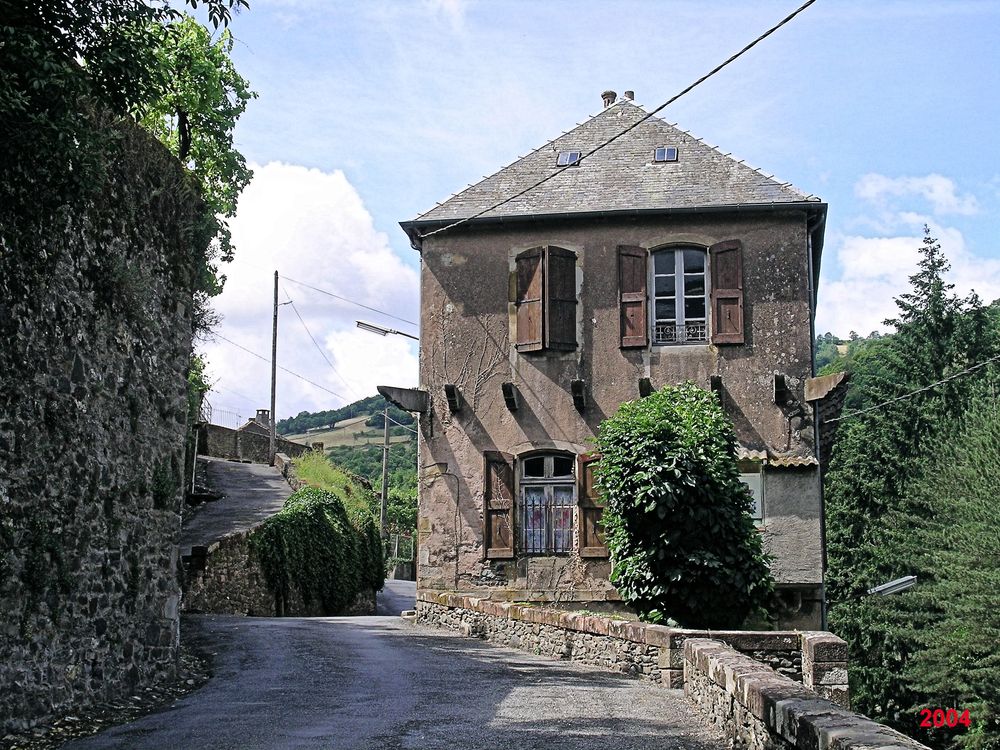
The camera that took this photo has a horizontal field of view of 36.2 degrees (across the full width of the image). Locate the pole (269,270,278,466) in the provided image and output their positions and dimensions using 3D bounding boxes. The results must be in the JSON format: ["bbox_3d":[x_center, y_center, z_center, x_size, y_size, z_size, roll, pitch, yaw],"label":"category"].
[{"bbox_3d":[-8.640,-0.292,58.671,0.220,7.640,0.220,0,-10,0],"label":"pole"}]

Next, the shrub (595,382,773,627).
[{"bbox_3d":[2.869,2.047,23.927,2.780,3.820,2.300,-2,-10,10],"label":"shrub"}]

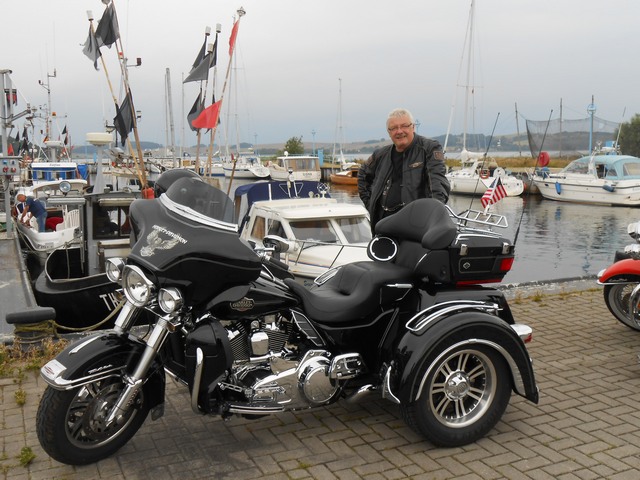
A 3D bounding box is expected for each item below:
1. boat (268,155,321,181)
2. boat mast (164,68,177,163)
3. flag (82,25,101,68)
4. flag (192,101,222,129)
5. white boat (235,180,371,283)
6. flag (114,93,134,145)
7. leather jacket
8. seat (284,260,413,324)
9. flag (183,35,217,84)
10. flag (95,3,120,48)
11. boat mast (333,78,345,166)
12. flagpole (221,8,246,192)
[{"bbox_3d":[-2.724,-6.688,66.000,2.800,2.550,6.500,-4,8,-21],"label":"boat"},{"bbox_3d":[-9.575,-7.526,45.000,0.170,7.200,0.170,-2,7,0],"label":"boat mast"},{"bbox_3d":[-3.252,-2.754,10.000,0.256,0.626,0.160,-3,7,-17],"label":"flag"},{"bbox_3d":[-2.018,-2.251,12.600,0.520,0.500,0.120,0,7,3],"label":"flag"},{"bbox_3d":[0.001,0.068,12.403,2.400,2.200,6.600,-3,8,-22],"label":"white boat"},{"bbox_3d":[-2.783,-1.715,10.000,0.285,0.769,0.180,-3,7,-15],"label":"flag"},{"bbox_3d":[0.565,-0.382,4.750,0.620,0.680,0.360,1,7,18],"label":"leather jacket"},{"bbox_3d":[0.118,0.288,3.939,0.740,0.270,0.400,-4,8,-24],"label":"seat"},{"bbox_3d":[-1.801,-2.697,10.500,0.508,0.747,0.200,-2,7,-9],"label":"flag"},{"bbox_3d":[-3.025,-3.053,10.000,0.370,0.655,0.180,-3,7,-16],"label":"flag"},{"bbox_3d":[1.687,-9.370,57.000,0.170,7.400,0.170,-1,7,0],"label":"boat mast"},{"bbox_3d":[-1.551,-2.484,12.600,0.120,3.400,0.120,7,7,0],"label":"flagpole"}]

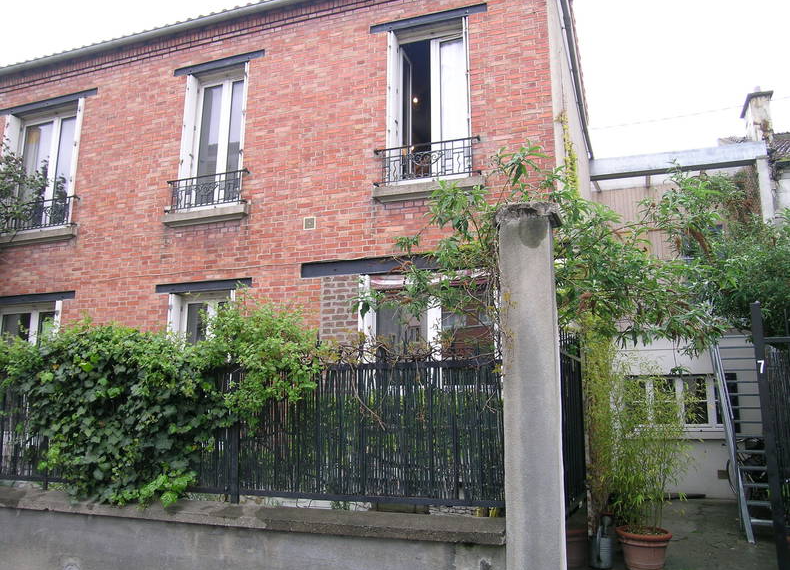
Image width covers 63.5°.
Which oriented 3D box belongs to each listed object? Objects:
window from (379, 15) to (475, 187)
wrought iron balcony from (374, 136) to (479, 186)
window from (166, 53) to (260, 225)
[{"bbox_3d":[0.421,-2.081,7.447,1.019,1.948,0.300,-4,-12,21],"label":"window"},{"bbox_3d":[0.351,-1.355,7.122,1.232,0.422,0.120,-4,-12,21],"label":"wrought iron balcony"},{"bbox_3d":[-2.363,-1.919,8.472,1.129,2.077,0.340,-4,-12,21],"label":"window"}]

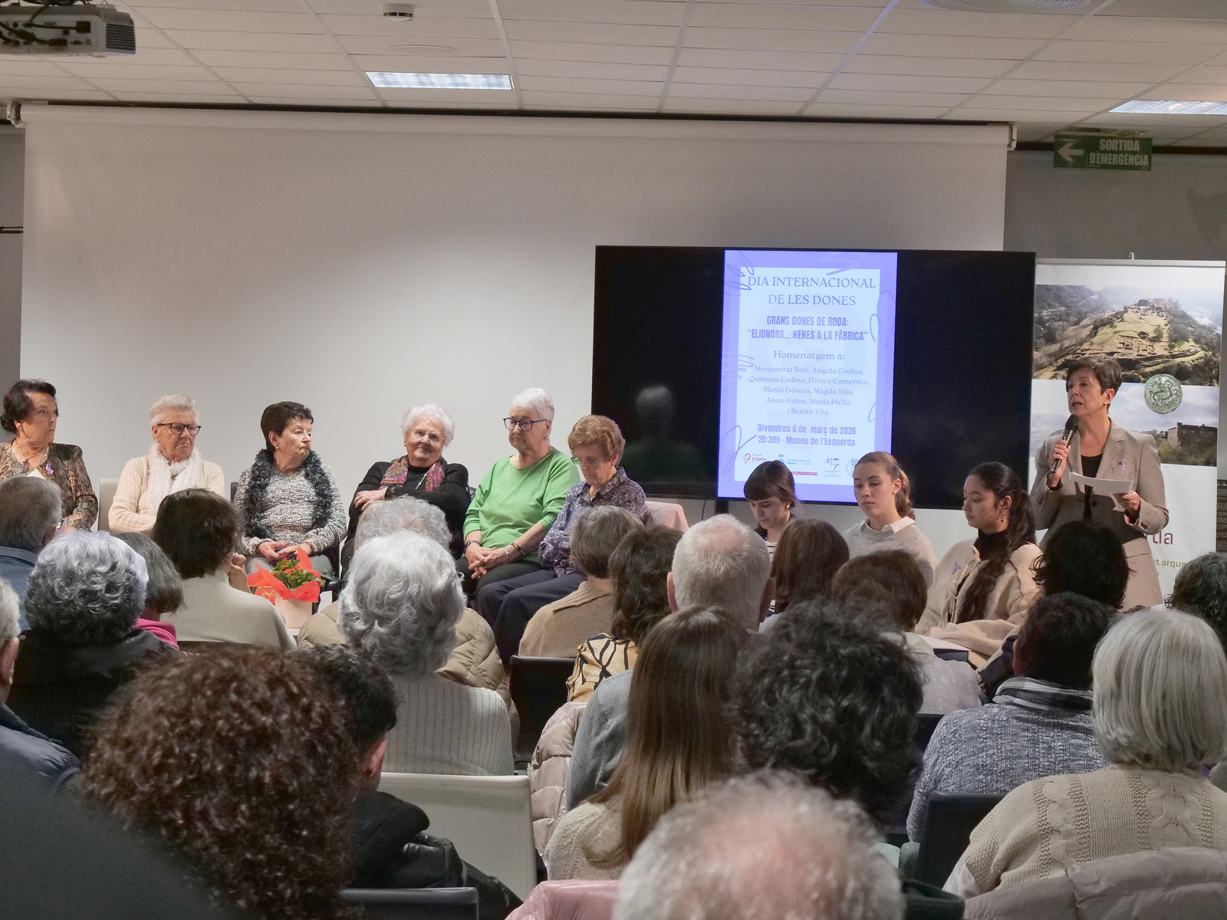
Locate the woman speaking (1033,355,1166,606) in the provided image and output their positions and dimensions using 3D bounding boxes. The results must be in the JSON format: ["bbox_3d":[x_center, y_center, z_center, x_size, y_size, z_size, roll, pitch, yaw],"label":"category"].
[{"bbox_3d":[1.918,0.370,10.177,0.520,1.563,0.400,3,3,28],"label":"woman speaking"}]

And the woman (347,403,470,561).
[{"bbox_3d":[-0.798,0.423,10.125,0.500,1.284,0.740,2,2,-2],"label":"woman"}]

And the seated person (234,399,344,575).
[{"bbox_3d":[-1.302,0.407,10.276,0.470,1.273,0.740,2,2,-6],"label":"seated person"}]

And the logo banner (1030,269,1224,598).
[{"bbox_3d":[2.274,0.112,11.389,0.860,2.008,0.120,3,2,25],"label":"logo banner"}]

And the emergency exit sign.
[{"bbox_3d":[2.177,-1.365,11.350,0.434,0.146,0.025,2,2,-1],"label":"emergency exit sign"}]

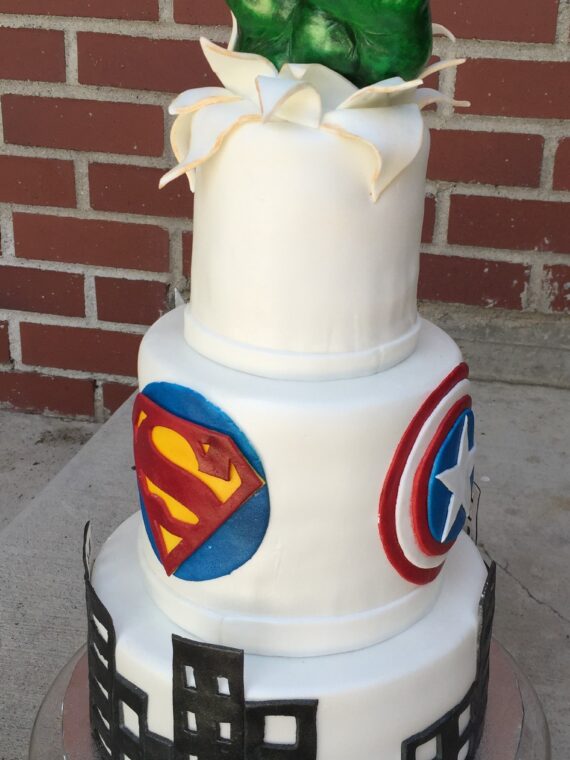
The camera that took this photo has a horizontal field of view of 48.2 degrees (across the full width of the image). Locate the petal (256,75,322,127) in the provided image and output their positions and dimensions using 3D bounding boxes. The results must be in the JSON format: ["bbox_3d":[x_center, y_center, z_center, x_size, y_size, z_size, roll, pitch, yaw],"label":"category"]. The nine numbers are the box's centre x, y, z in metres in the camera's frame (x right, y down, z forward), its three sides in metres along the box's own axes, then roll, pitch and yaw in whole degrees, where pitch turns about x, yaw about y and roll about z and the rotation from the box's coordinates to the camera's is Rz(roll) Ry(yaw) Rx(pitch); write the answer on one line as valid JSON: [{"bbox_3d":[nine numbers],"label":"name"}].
[{"bbox_3d":[0.003,-0.123,0.277,0.026,0.021,0.019,5,23,8],"label":"petal"}]

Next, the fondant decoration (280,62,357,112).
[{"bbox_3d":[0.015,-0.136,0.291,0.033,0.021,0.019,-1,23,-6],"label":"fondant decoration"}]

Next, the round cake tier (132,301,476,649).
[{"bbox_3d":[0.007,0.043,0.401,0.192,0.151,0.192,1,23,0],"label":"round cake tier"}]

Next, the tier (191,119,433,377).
[{"bbox_3d":[0.010,-0.080,0.349,0.132,0.116,0.132,1,23,0],"label":"tier"}]

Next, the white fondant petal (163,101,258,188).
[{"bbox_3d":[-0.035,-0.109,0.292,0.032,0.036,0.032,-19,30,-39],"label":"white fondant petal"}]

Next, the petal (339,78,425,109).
[{"bbox_3d":[0.046,-0.136,0.302,0.036,0.015,0.022,15,26,29],"label":"petal"}]

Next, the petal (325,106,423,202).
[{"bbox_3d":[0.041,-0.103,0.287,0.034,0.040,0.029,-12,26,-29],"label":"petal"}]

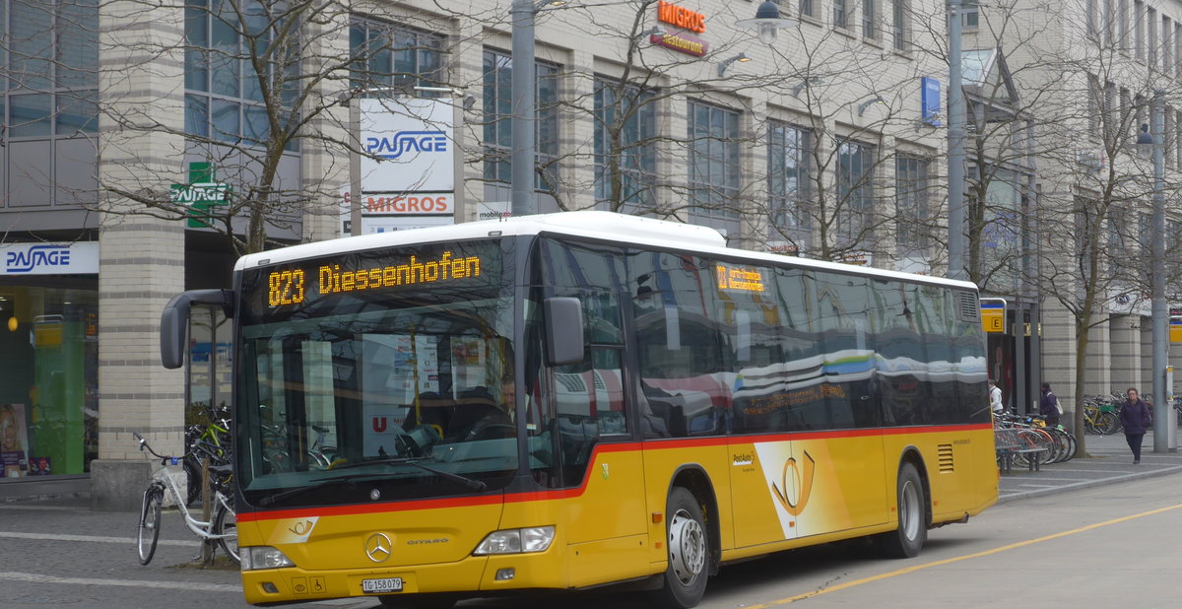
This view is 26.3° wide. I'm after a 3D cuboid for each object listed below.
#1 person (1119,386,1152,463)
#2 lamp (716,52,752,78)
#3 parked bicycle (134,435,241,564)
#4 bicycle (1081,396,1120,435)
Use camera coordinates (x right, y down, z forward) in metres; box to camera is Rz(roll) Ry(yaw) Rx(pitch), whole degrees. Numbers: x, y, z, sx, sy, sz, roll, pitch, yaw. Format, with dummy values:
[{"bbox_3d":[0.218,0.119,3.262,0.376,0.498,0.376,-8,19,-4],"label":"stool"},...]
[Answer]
[{"bbox_3d":[10.857,2.427,50.500,0.580,1.530,0.380,-1,-2,14],"label":"person"},{"bbox_3d":[2.663,-4.433,46.800,0.700,0.460,0.250,-1,-2,25],"label":"lamp"},{"bbox_3d":[-3.506,1.811,22.800,1.700,1.130,0.600,-2,-2,38],"label":"parked bicycle"},{"bbox_3d":[15.025,3.351,75.500,1.720,1.070,0.600,-1,-2,35],"label":"bicycle"}]

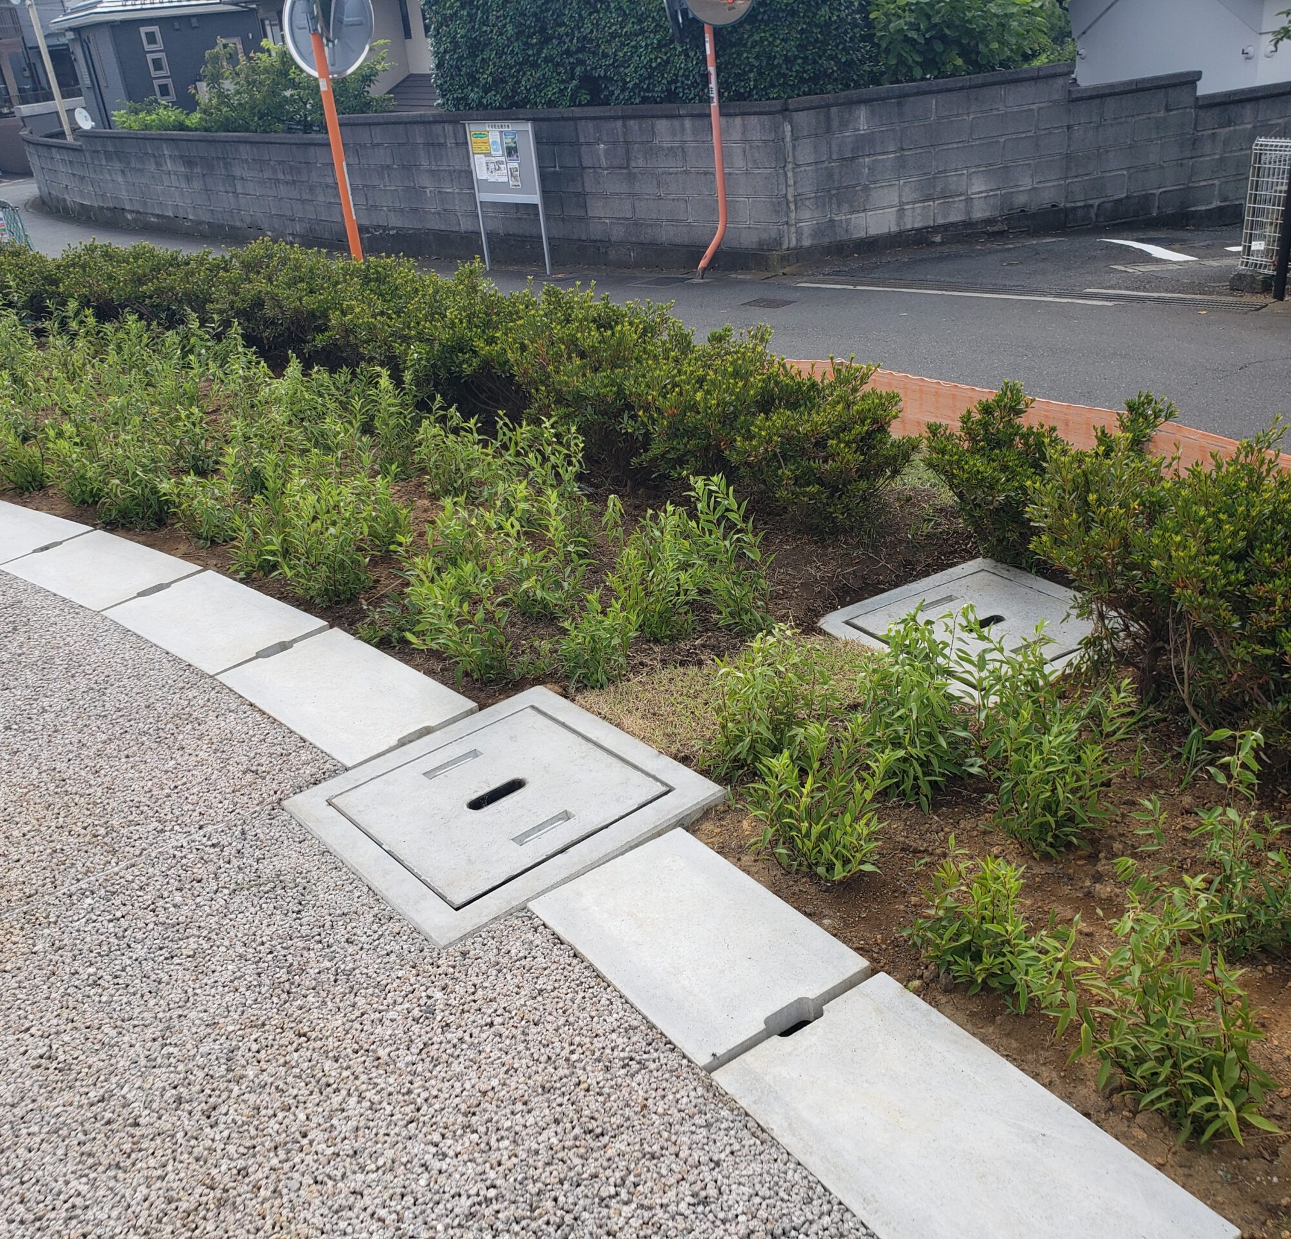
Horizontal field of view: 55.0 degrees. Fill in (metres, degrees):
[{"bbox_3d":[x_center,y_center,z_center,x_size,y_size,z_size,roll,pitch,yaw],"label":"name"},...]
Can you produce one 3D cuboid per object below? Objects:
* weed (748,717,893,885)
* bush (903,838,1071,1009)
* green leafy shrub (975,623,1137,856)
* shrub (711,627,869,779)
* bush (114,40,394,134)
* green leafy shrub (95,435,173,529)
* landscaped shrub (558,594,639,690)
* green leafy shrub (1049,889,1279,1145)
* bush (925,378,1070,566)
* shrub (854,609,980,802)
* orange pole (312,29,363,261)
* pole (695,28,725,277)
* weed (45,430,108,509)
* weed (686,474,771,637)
[{"bbox_3d":[0.310,0.321,2.209,0.258,0.284,0.232,-2,27,8],"label":"weed"},{"bbox_3d":[0.570,0.513,2.086,0.265,0.270,0.265,-6,25,0],"label":"bush"},{"bbox_3d":[0.683,0.202,2.098,0.262,0.425,0.236,-6,26,0],"label":"green leafy shrub"},{"bbox_3d":[0.291,0.169,2.523,0.316,0.299,0.269,-3,27,6],"label":"shrub"},{"bbox_3d":[-6.629,-8.901,21.000,5.000,1.800,2.400,20,36,41],"label":"bush"},{"bbox_3d":[-1.614,-0.429,3.880,0.217,0.289,0.196,-6,26,0],"label":"green leafy shrub"},{"bbox_3d":[-0.109,0.045,2.713,0.173,0.210,0.156,-6,26,0],"label":"landscaped shrub"},{"bbox_3d":[0.753,0.579,1.818,0.308,0.366,0.308,-6,25,0],"label":"green leafy shrub"},{"bbox_3d":[0.971,-0.404,3.373,0.383,0.492,0.345,-6,26,0],"label":"bush"},{"bbox_3d":[0.519,0.178,2.376,0.221,0.394,0.199,0,27,12],"label":"shrub"},{"bbox_3d":[-2.658,-3.899,10.920,0.102,2.300,0.102,-6,25,0],"label":"orange pole"},{"bbox_3d":[0.671,-5.266,13.844,0.380,2.850,0.140,-4,27,4],"label":"pole"},{"bbox_3d":[-2.017,-0.530,4.400,0.188,0.268,0.178,-17,29,-22],"label":"weed"},{"bbox_3d":[0.206,-0.154,3.069,0.206,0.423,0.186,-4,27,4],"label":"weed"}]

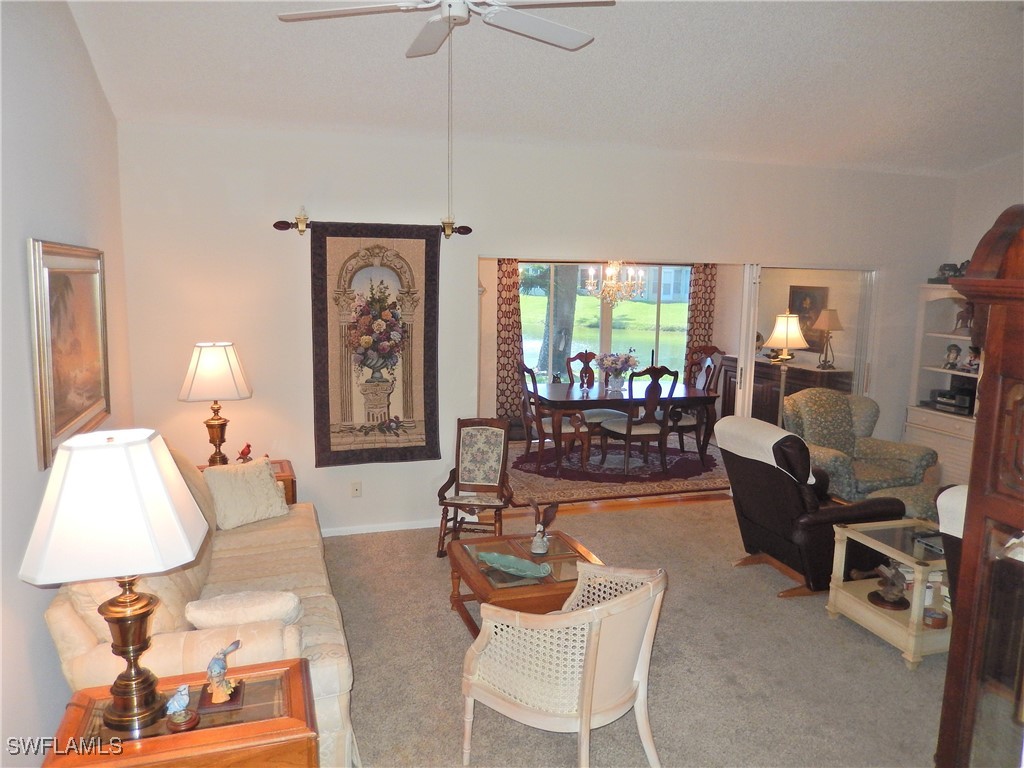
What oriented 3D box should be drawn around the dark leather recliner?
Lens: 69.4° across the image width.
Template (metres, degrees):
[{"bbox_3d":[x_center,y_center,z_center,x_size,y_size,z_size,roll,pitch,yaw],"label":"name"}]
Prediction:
[{"bbox_3d":[1.816,0.746,4.557,0.900,1.010,0.770,-2,8,-18],"label":"dark leather recliner"}]

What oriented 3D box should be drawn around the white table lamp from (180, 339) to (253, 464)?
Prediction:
[{"bbox_3d":[-1.928,0.169,4.830,0.430,0.860,0.450,-2,9,-17],"label":"white table lamp"}]

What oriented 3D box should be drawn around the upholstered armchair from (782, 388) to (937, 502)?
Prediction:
[{"bbox_3d":[2.727,0.585,6.018,0.940,0.965,0.900,-2,9,-22],"label":"upholstered armchair"}]

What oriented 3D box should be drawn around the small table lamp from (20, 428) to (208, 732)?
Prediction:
[{"bbox_3d":[-1.056,0.525,2.017,0.430,0.780,0.420,-2,8,-18],"label":"small table lamp"}]

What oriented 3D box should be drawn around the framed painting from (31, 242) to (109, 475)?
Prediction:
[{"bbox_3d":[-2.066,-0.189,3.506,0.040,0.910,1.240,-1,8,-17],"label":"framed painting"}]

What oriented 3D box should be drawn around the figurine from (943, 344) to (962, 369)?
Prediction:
[{"bbox_3d":[3.811,-0.234,6.398,0.150,0.215,0.130,7,10,37],"label":"figurine"}]

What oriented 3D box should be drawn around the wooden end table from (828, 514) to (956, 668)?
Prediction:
[{"bbox_3d":[2.172,1.079,3.925,0.670,0.530,0.630,-2,8,-18],"label":"wooden end table"}]

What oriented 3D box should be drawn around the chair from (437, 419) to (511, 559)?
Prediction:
[{"bbox_3d":[-0.229,0.710,5.145,0.470,0.880,0.600,2,8,7],"label":"chair"}]

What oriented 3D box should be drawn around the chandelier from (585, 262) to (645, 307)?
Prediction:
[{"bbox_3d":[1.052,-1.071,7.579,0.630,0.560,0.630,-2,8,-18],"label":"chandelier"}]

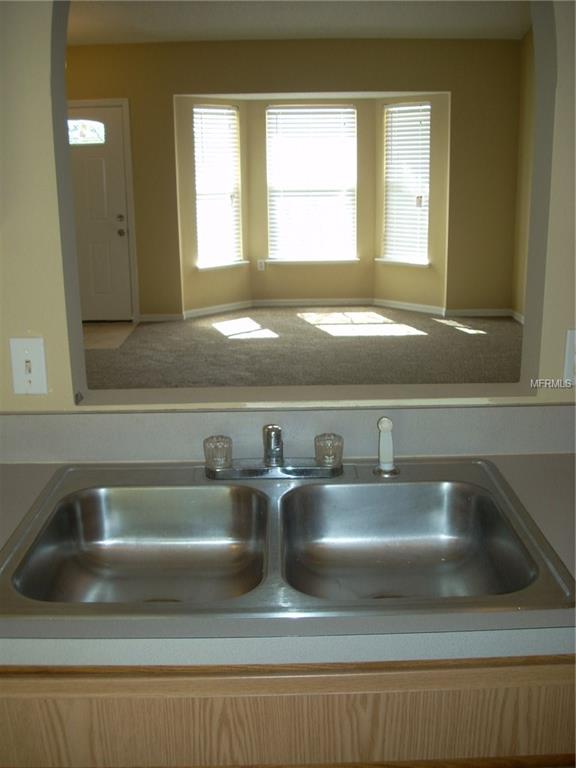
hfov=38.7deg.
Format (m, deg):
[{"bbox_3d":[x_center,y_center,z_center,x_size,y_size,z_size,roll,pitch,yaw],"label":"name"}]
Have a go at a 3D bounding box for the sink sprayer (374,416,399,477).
[{"bbox_3d":[0.179,0.113,1.511,0.051,0.119,0.056,-1,15,0],"label":"sink sprayer"}]

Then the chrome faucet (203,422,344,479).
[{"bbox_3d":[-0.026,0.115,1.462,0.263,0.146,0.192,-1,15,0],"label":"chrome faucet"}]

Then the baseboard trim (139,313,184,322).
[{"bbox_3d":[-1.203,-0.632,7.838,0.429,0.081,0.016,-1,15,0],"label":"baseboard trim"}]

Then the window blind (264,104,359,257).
[{"bbox_3d":[0.244,-1.991,8.222,0.894,1.500,0.056,-1,15,0],"label":"window blind"}]

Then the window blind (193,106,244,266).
[{"bbox_3d":[-0.671,-1.913,7.981,0.056,1.490,0.576,14,21,43],"label":"window blind"}]

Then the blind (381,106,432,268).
[{"bbox_3d":[1.155,-1.939,7.988,0.545,1.490,0.056,14,21,43],"label":"blind"}]

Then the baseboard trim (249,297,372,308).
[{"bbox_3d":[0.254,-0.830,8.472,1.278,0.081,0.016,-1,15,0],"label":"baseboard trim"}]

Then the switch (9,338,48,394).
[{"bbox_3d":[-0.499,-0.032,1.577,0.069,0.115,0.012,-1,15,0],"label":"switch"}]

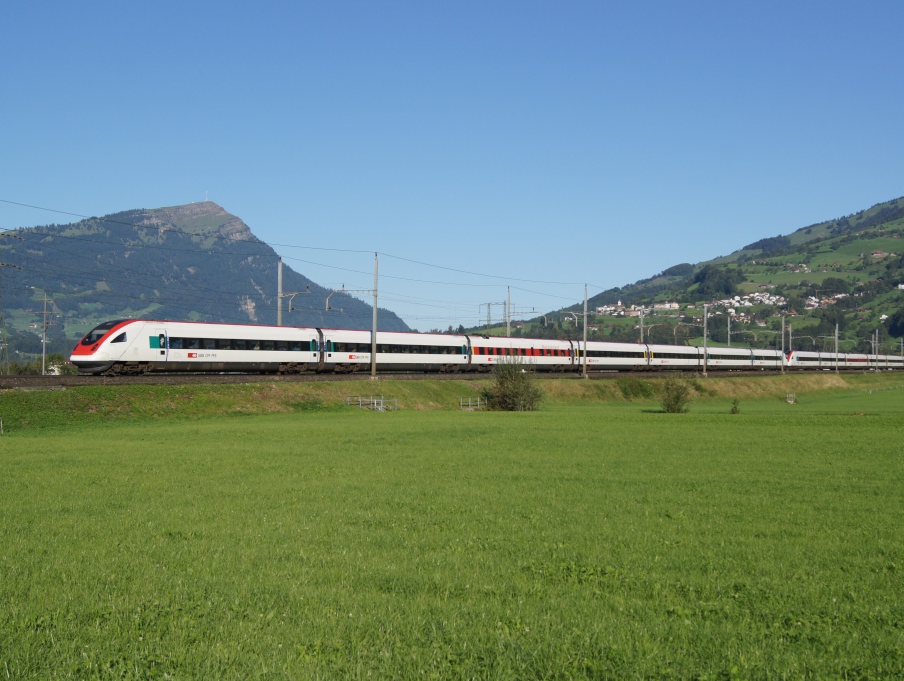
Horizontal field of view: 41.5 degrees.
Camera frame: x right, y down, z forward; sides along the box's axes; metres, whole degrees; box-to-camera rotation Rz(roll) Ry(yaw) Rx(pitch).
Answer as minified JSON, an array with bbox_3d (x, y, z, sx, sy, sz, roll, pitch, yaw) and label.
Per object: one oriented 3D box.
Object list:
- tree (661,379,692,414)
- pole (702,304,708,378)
[{"bbox_3d":[20.030,4.952,106.500,2.800,3.200,2.700,1,-1,0],"label":"tree"},{"bbox_3d":[41.199,0.081,194.000,0.380,11.700,0.380,0,-1,30],"label":"pole"}]

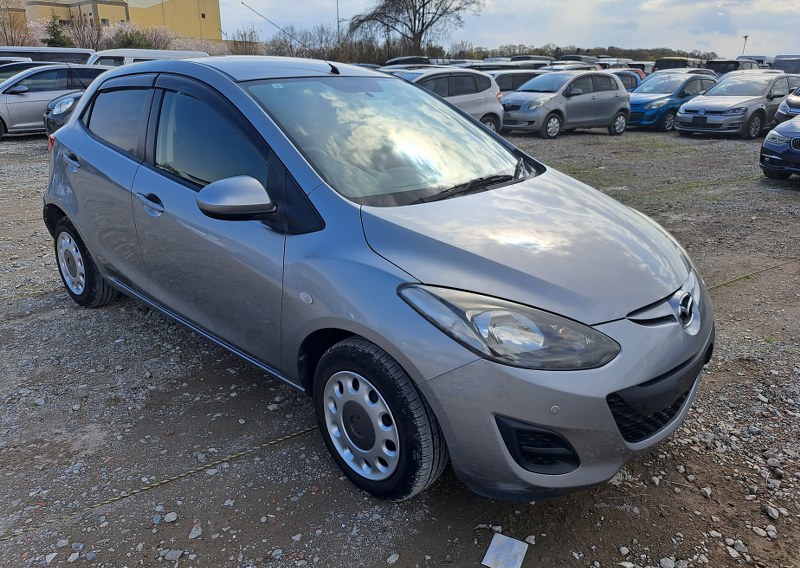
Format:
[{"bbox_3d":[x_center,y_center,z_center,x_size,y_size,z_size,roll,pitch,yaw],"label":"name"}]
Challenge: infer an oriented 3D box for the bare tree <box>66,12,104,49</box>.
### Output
[{"bbox_3d":[-20.512,-15.460,36.962,2.800,4.750,2.800,-10,23,-26],"label":"bare tree"}]

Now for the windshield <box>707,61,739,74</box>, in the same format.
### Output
[{"bbox_3d":[11.088,-7.442,19.042,1.080,0.430,0.120,19,27,39],"label":"windshield"}]

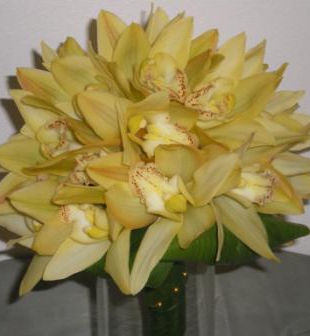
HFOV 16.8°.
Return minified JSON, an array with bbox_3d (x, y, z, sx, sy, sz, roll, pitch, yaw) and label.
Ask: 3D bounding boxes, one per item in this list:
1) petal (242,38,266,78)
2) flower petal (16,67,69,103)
[{"bbox_3d":[0.080,-0.088,0.885,0.023,0.049,0.011,34,-25,-8],"label":"petal"},{"bbox_3d":[-0.090,-0.065,0.879,0.061,0.023,0.011,31,1,21],"label":"flower petal"}]

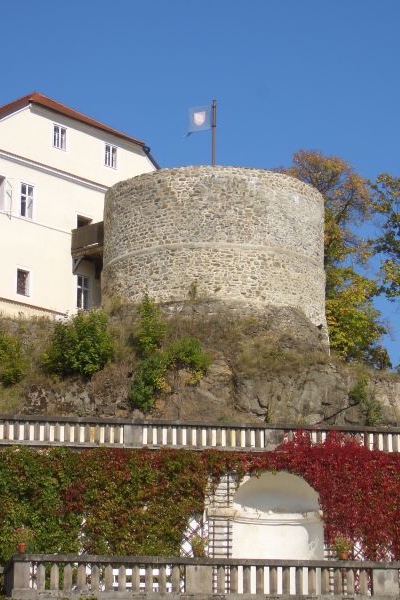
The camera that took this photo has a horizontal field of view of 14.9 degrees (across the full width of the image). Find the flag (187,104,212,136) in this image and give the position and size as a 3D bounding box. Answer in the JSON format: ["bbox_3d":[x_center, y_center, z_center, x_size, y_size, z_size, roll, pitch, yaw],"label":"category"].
[{"bbox_3d":[-0.023,-8.277,69.940,1.100,1.280,0.150,-4,-12,20],"label":"flag"}]

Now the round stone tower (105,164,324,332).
[{"bbox_3d":[0.652,-1.604,68.934,10.000,6.200,10.000,0,-12,0],"label":"round stone tower"}]

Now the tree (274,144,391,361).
[{"bbox_3d":[6.378,-2.090,73.975,5.700,10.760,5.500,0,-12,0],"label":"tree"}]

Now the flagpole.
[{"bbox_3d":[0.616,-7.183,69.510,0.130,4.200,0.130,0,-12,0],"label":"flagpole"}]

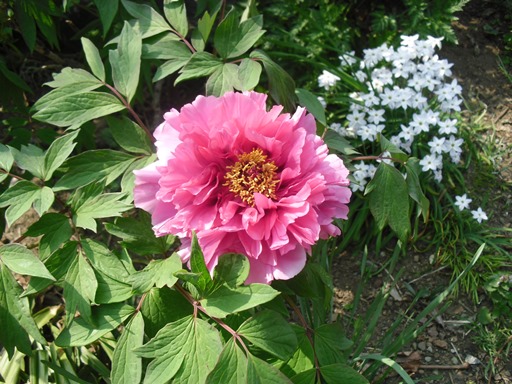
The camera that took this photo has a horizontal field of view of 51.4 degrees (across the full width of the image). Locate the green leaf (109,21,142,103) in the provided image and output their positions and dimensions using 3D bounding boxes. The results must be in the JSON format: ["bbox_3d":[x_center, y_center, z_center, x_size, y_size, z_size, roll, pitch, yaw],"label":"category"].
[{"bbox_3d":[-0.138,-0.141,0.570,0.035,0.015,0.095,-5,78,-1],"label":"green leaf"}]

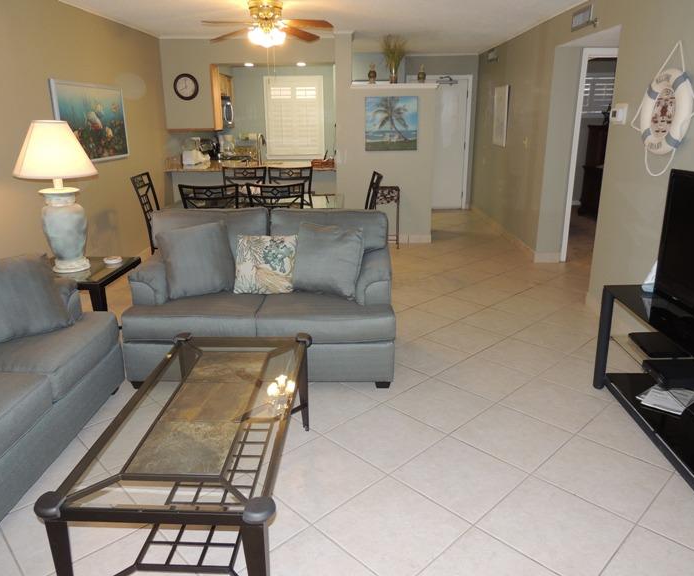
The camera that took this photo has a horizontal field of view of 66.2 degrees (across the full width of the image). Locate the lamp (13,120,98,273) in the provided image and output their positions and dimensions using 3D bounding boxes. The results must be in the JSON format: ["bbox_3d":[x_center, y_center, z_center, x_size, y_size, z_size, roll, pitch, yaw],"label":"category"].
[{"bbox_3d":[-1.747,-0.562,3.303,0.460,0.886,0.460,0,18,1],"label":"lamp"}]

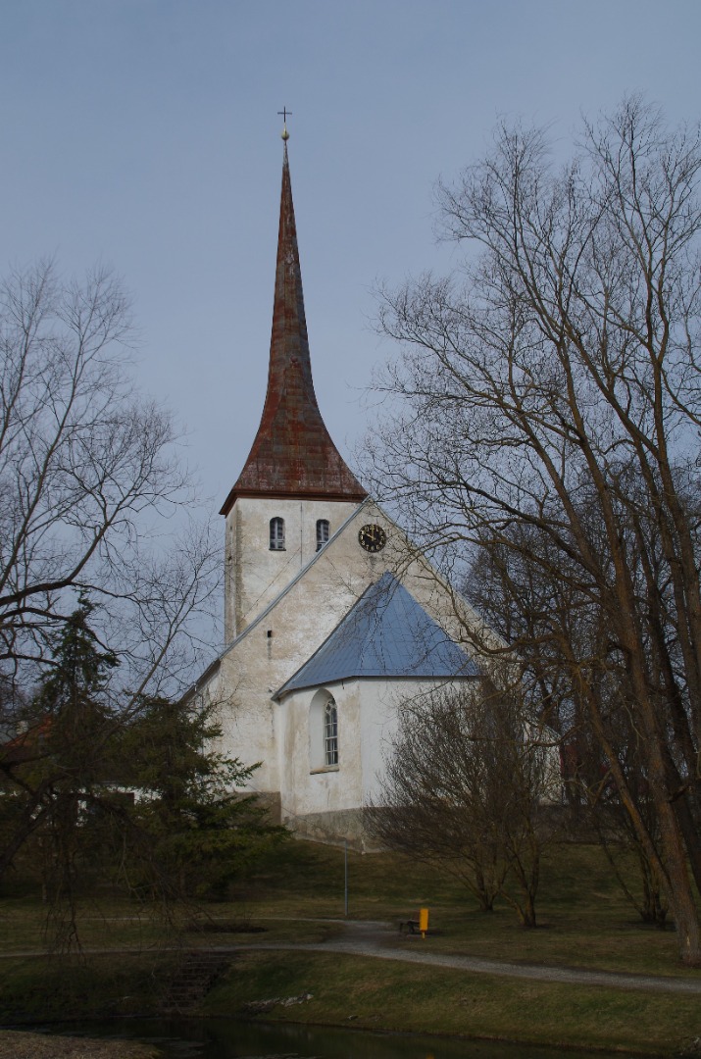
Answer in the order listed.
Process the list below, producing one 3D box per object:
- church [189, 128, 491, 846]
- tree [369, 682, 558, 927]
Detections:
[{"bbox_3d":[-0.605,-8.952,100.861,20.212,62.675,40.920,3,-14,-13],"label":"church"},{"bbox_3d":[4.529,10.897,57.566,7.412,9.469,6.800,-1,-14,0],"label":"tree"}]

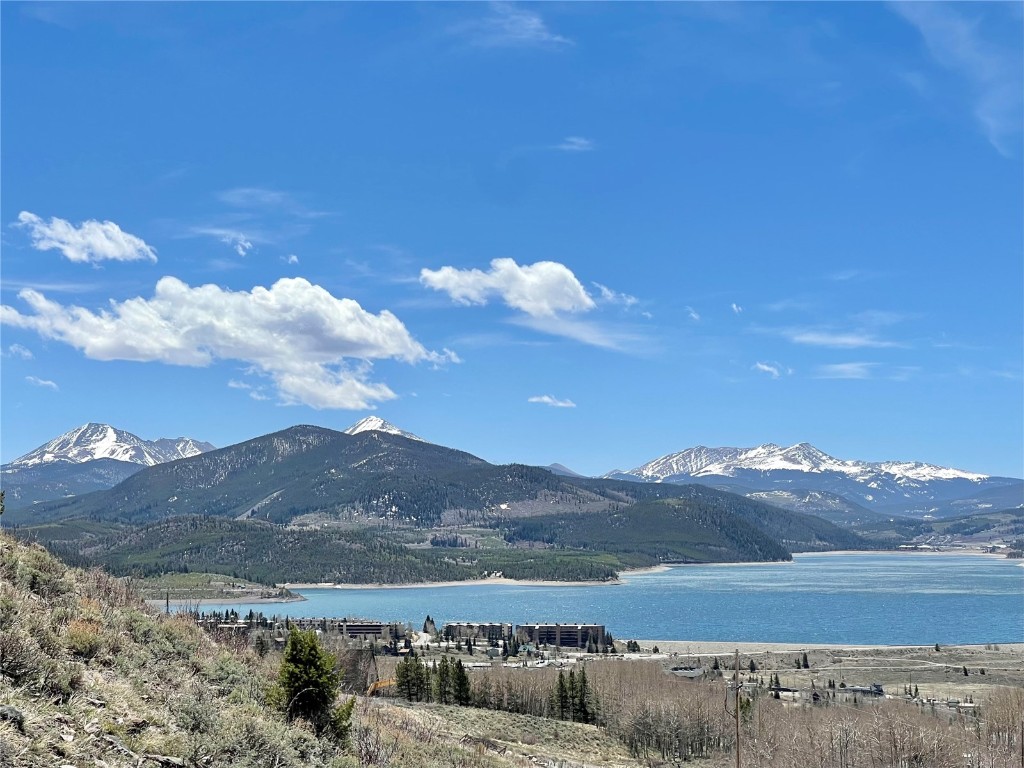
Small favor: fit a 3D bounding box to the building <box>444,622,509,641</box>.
[{"bbox_3d":[-29.510,210.900,1610.000,56.000,14.800,18.000,-1,-4,8],"label":"building"}]

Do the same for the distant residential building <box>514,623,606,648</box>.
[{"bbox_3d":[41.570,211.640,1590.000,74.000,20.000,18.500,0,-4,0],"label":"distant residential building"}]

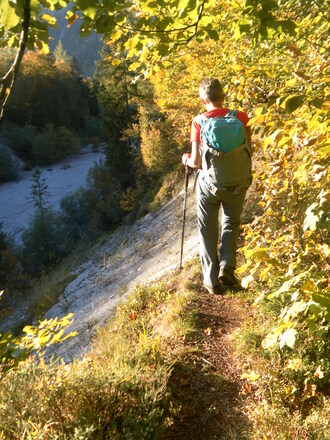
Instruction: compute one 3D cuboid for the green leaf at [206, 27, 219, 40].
[{"bbox_3d":[0.219,-0.861,2.053,0.062,0.070,0.025,0,14,0],"label":"green leaf"}]

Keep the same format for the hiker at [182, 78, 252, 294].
[{"bbox_3d":[0.428,-0.253,3.565,0.540,1.680,0.620,-1,14,-3],"label":"hiker"}]

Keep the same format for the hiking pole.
[{"bbox_3d":[0.165,-0.040,3.917,0.050,1.110,0.060,2,21,0],"label":"hiking pole"}]

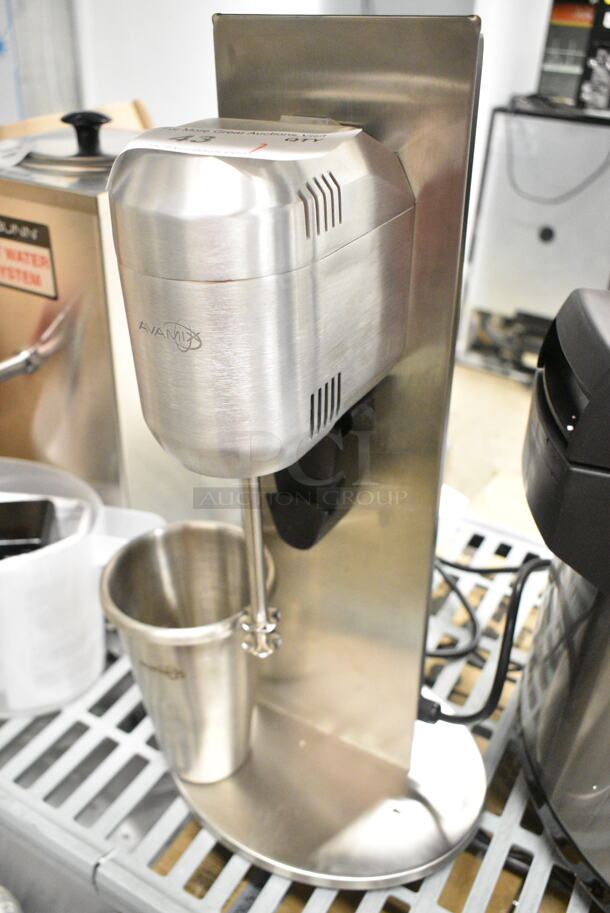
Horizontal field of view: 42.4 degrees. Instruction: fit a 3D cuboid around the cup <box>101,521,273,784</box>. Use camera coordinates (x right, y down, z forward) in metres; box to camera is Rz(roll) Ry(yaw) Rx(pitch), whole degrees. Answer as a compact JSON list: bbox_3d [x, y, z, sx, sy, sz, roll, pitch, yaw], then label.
[{"bbox_3d":[-0.075,0.149,0.561,0.112,0.178,0.112,0,36,0],"label":"cup"}]

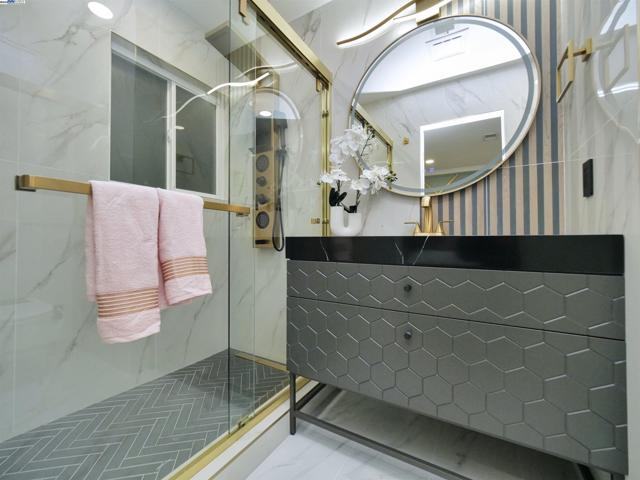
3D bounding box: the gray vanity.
[{"bbox_3d":[0.443,0.428,1.143,1.060,0.870,0.530,0,-1,31],"label":"gray vanity"}]

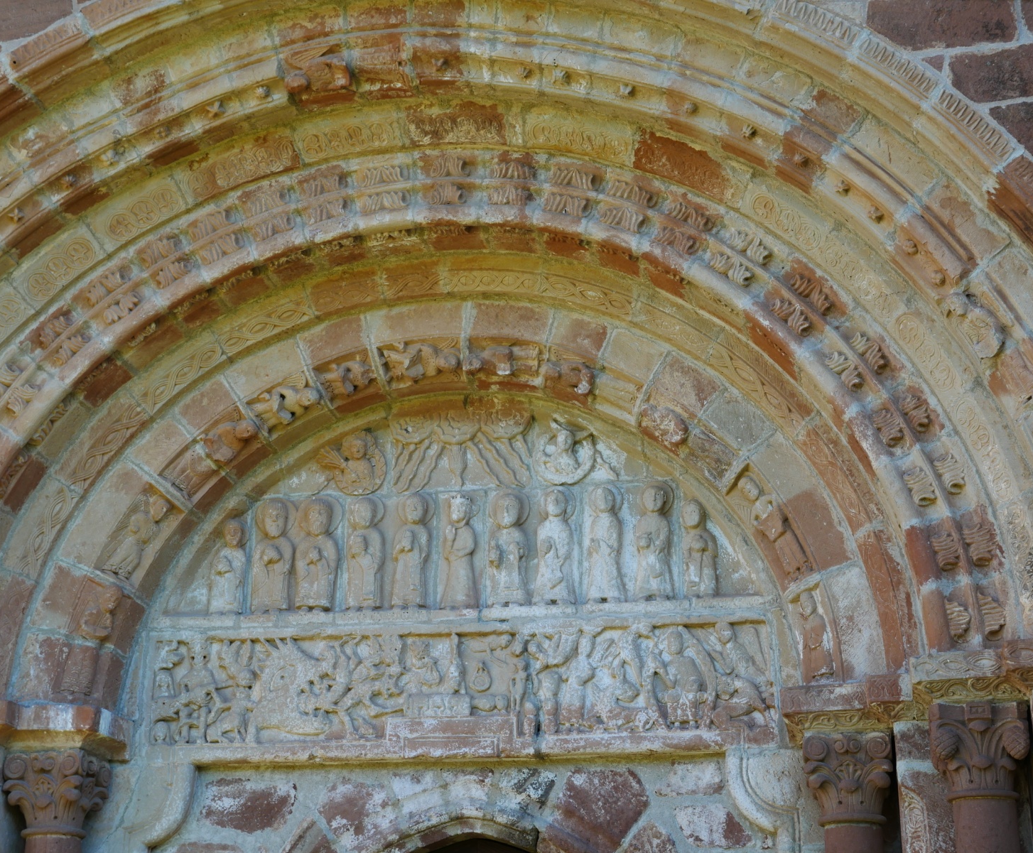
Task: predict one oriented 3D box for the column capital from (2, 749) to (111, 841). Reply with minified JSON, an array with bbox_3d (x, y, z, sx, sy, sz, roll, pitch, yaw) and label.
[{"bbox_3d":[-1.502,1.205,7.500,0.265,0.275,0.270,-2,-13,7],"label":"column capital"}]

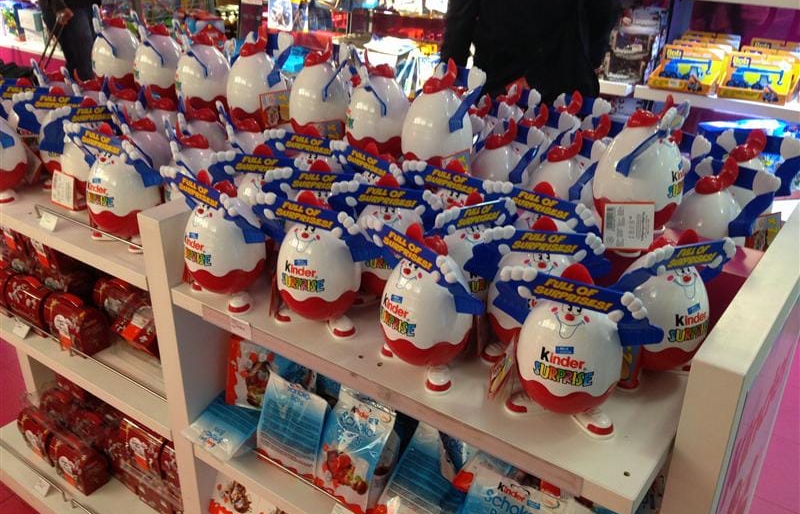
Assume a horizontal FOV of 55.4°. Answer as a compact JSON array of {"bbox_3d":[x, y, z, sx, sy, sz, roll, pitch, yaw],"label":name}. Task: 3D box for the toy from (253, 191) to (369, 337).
[{"bbox_3d":[-0.119,-0.003,1.112,0.192,0.217,0.126,11,28,20],"label":"toy"}]

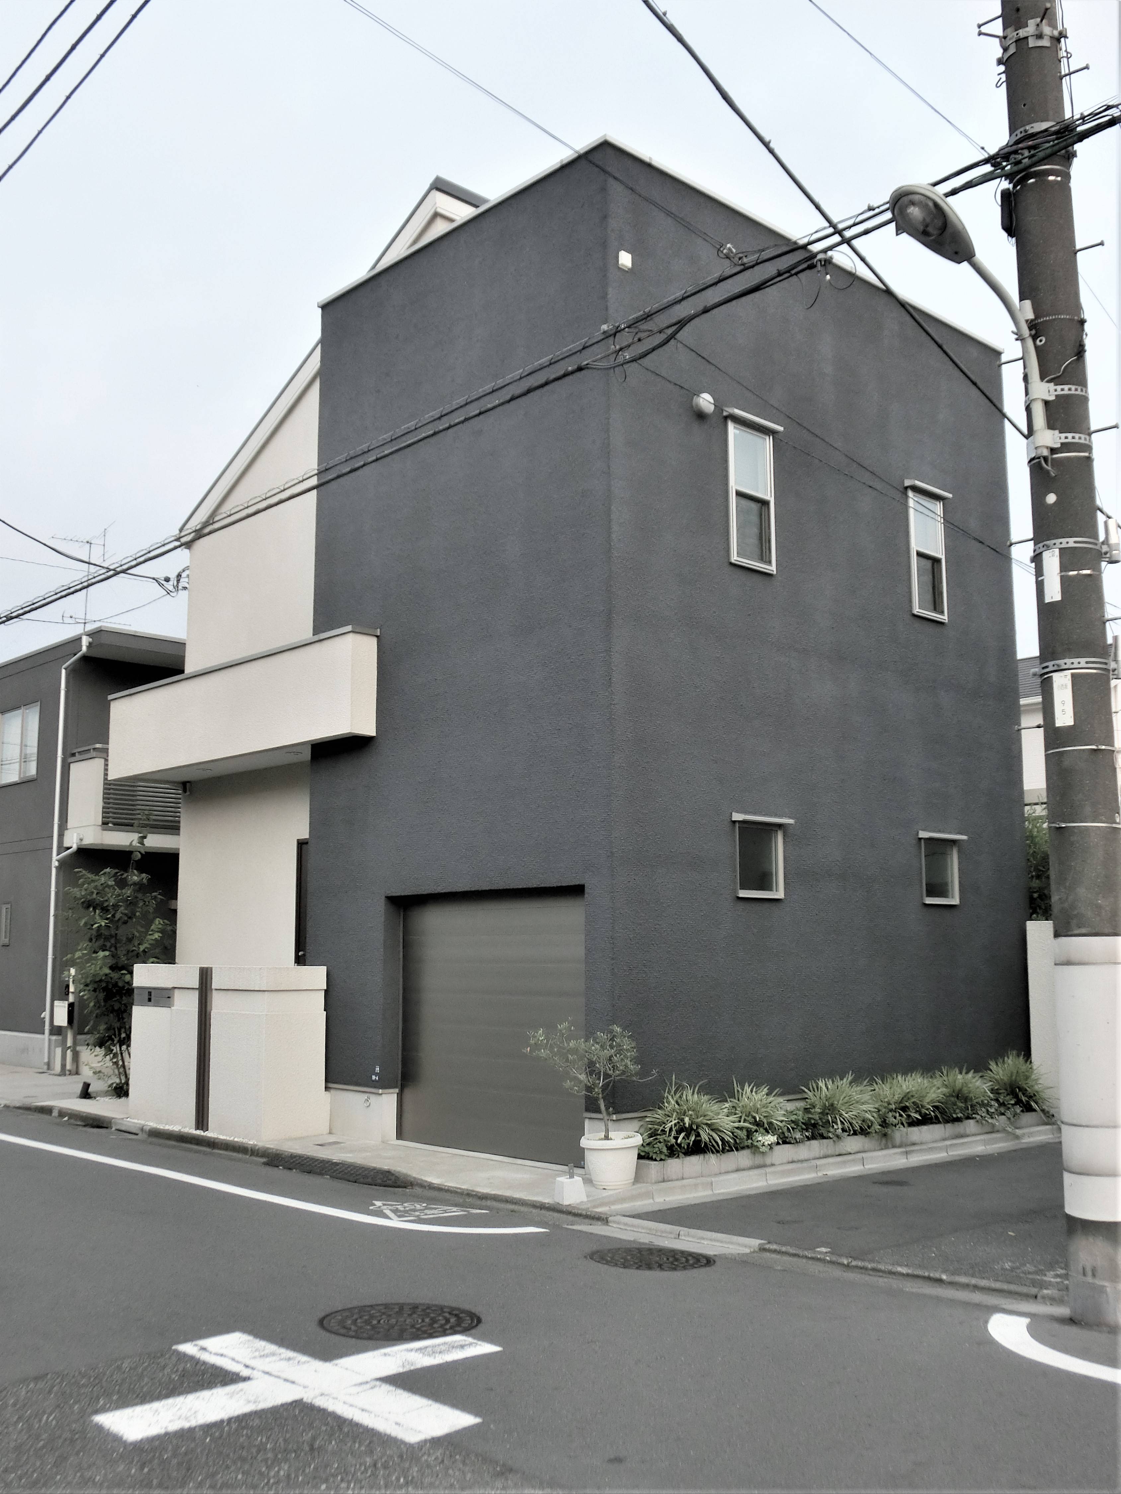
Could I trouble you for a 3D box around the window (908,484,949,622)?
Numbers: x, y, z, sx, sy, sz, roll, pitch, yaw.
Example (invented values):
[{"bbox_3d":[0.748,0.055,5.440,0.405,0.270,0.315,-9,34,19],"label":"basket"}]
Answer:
[{"bbox_3d":[3.436,-1.788,13.316,0.590,1.220,0.120,7,-11,-42],"label":"window"}]

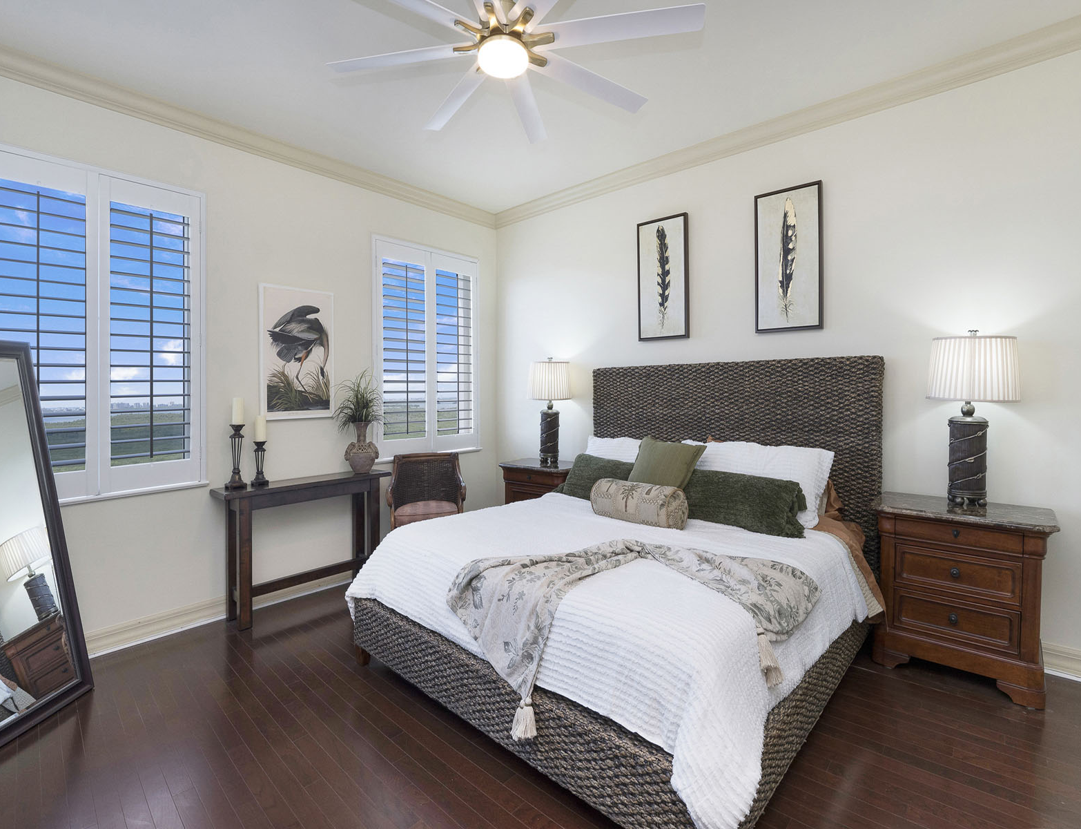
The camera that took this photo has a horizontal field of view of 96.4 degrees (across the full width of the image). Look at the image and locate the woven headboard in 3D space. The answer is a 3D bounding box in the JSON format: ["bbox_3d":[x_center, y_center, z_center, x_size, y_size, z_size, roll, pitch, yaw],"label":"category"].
[{"bbox_3d":[1.251,0.454,3.546,2.017,1.628,0.098,2,4,41],"label":"woven headboard"}]

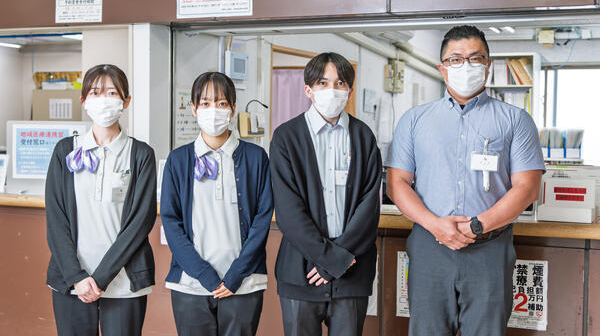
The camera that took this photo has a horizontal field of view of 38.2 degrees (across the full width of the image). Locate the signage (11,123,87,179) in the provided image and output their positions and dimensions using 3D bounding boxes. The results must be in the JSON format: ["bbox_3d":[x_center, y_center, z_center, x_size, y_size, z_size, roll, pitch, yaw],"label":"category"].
[{"bbox_3d":[-1.392,-0.088,4.815,0.425,0.297,0.010,1,2,7],"label":"signage"}]

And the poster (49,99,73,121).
[{"bbox_3d":[-2.540,-0.629,9.200,0.297,0.210,0.010,2,2,23],"label":"poster"}]

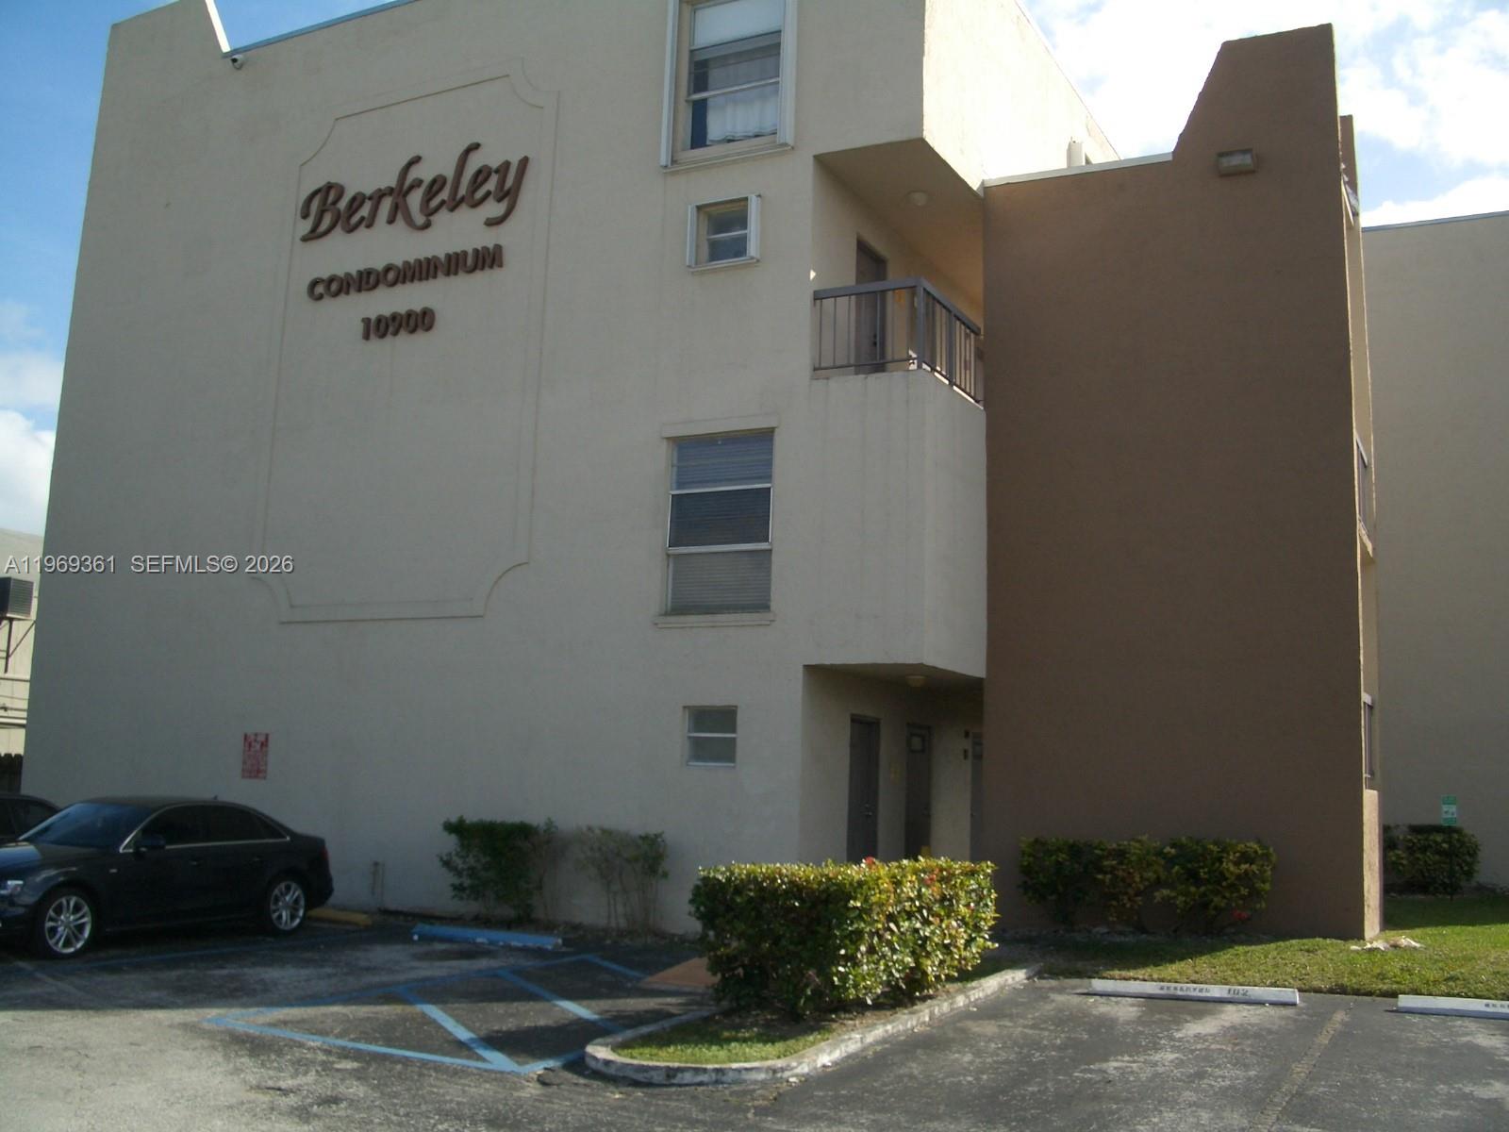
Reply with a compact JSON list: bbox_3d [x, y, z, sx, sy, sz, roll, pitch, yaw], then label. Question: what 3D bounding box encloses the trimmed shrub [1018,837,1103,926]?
[{"bbox_3d":[3.335,3.452,16.660,0.780,0.953,0.680,-3,-10,27],"label":"trimmed shrub"}]

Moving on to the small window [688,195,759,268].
[{"bbox_3d":[-0.375,-3.937,17.972,0.900,0.780,0.130,-3,-10,27],"label":"small window"}]

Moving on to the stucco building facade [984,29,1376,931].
[{"bbox_3d":[4.962,-0.911,17.946,4.050,9.950,1.900,-3,-10,27],"label":"stucco building facade"}]

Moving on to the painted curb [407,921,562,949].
[{"bbox_3d":[-2.733,3.772,15.546,1.720,0.130,0.170,-3,-10,27],"label":"painted curb"}]

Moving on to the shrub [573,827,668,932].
[{"bbox_3d":[-1.481,3.453,16.823,0.970,1.117,0.520,-3,-10,27],"label":"shrub"}]

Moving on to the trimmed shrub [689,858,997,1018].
[{"bbox_3d":[0.805,2.793,11.835,1.100,0.980,3.250,-3,-10,27],"label":"trimmed shrub"}]

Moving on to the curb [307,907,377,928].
[{"bbox_3d":[-4.928,3.909,17.024,1.720,0.120,0.170,-3,-10,27],"label":"curb"}]

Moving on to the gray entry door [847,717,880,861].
[{"bbox_3d":[1.262,2.825,17.882,0.080,2.070,0.910,-3,-10,27],"label":"gray entry door"}]

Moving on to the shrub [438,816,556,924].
[{"bbox_3d":[-2.994,3.515,17.598,1.320,1.190,0.620,-3,-10,27],"label":"shrub"}]

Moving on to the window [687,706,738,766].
[{"bbox_3d":[-0.487,1.902,17.026,0.630,0.650,0.110,-3,-10,27],"label":"window"}]

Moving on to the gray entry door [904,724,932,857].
[{"bbox_3d":[2.066,3.101,19.498,0.080,2.115,0.900,-3,-10,27],"label":"gray entry door"}]

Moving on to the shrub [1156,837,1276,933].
[{"bbox_3d":[4.748,3.285,15.695,1.100,0.968,0.800,-3,-10,27],"label":"shrub"}]

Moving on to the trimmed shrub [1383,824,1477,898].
[{"bbox_3d":[11.189,4.848,25.204,1.500,1.137,1.100,-3,-10,27],"label":"trimmed shrub"}]

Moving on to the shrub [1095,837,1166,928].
[{"bbox_3d":[3.962,3.355,16.147,0.680,0.941,0.700,-3,-10,27],"label":"shrub"}]

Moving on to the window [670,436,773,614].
[{"bbox_3d":[-0.395,-0.468,17.460,1.340,2.050,0.120,-3,-10,27],"label":"window"}]

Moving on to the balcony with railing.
[{"bbox_3d":[1.689,-2.480,17.760,1.350,1.065,1.920,-3,-10,27],"label":"balcony with railing"}]

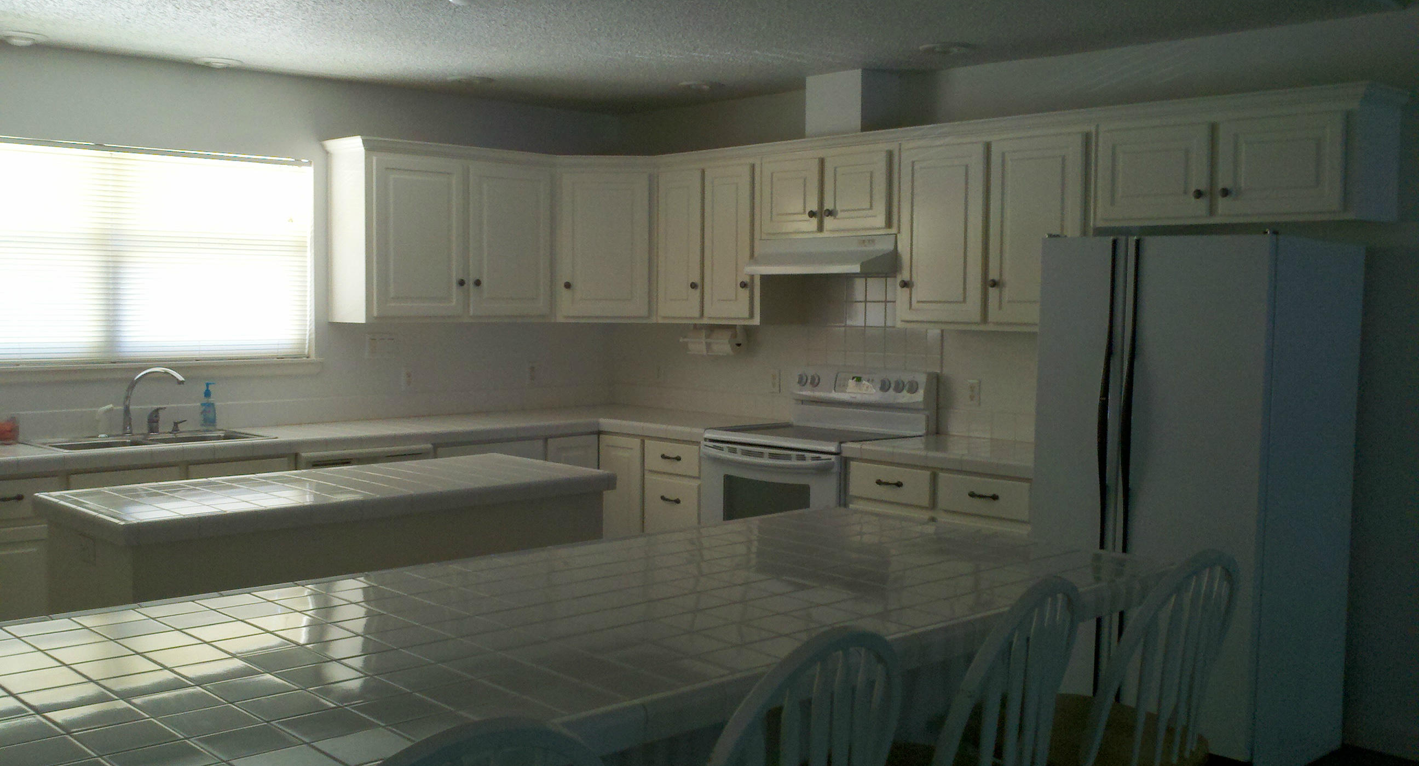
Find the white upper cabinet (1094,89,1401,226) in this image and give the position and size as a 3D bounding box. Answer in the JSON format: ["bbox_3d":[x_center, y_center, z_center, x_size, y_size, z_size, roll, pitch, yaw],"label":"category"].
[{"bbox_3d":[1.880,-0.769,4.009,0.326,0.420,0.863,-3,5,-44],"label":"white upper cabinet"}]

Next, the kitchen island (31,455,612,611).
[{"bbox_3d":[-1.142,0.757,3.564,1.540,0.890,0.670,-3,5,-44],"label":"kitchen island"}]

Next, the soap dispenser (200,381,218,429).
[{"bbox_3d":[-2.195,0.095,4.944,0.062,0.209,0.048,-3,5,-44],"label":"soap dispenser"}]

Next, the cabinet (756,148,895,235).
[{"bbox_3d":[0.636,-0.836,5.080,0.321,0.368,0.739,-3,5,-44],"label":"cabinet"}]

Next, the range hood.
[{"bbox_3d":[0.578,-0.566,5.054,0.463,0.167,0.739,-3,5,-44],"label":"range hood"}]

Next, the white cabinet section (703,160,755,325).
[{"bbox_3d":[0.202,-0.674,5.516,0.334,0.730,0.315,4,5,45],"label":"white cabinet section"}]

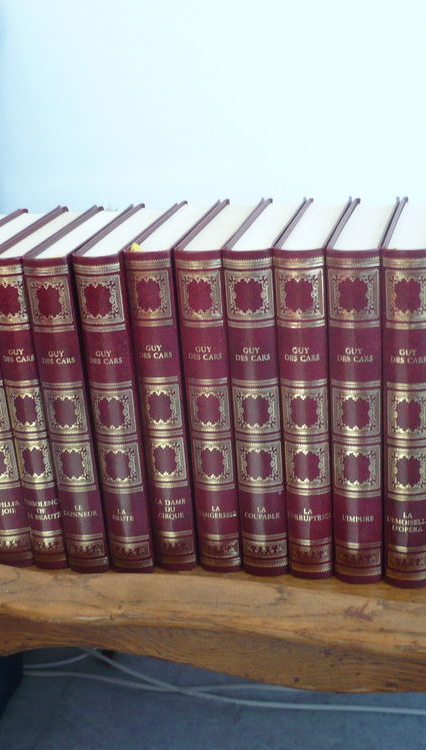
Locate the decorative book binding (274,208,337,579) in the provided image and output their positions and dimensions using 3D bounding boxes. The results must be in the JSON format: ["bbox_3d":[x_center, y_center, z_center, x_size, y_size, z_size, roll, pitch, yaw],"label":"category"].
[{"bbox_3d":[0.069,0.004,0.645,0.028,0.206,0.139,1,21,14],"label":"decorative book binding"}]

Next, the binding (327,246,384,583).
[{"bbox_3d":[0.096,0.005,0.626,0.028,0.202,0.136,2,22,15],"label":"binding"}]

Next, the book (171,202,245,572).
[{"bbox_3d":[0.013,0.003,0.647,0.026,0.202,0.136,2,22,14],"label":"book"}]

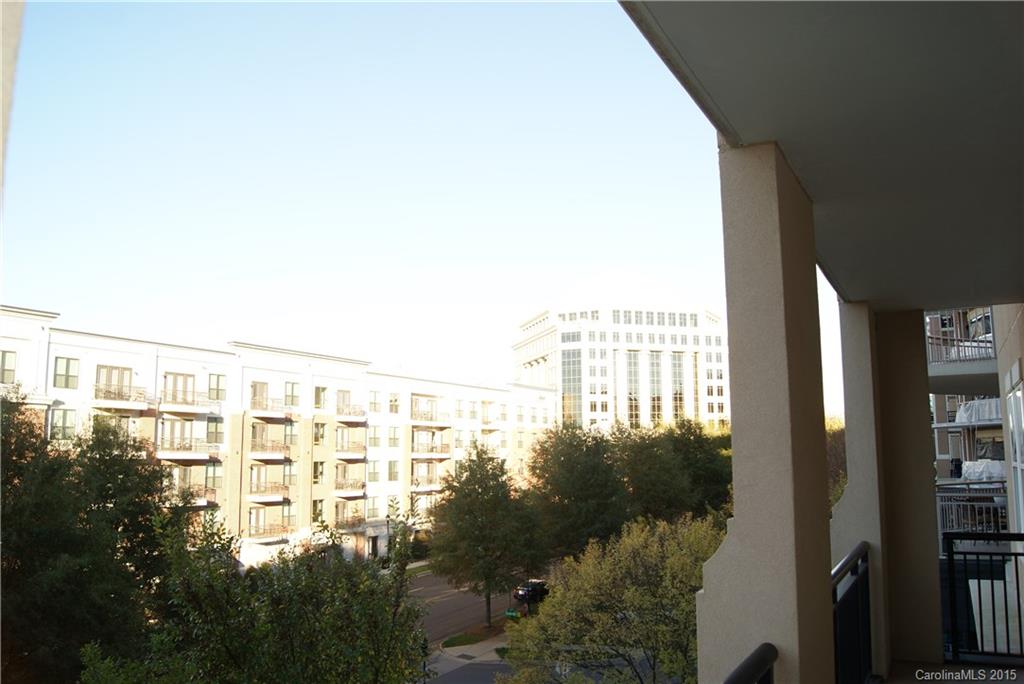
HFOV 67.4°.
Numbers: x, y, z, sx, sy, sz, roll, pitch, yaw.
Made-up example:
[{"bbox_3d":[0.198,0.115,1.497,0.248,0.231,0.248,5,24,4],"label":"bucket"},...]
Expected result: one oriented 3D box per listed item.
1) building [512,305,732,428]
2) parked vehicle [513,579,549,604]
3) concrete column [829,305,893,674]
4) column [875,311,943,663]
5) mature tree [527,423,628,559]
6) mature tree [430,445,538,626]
[{"bbox_3d":[27.820,15.609,195.475,46.000,43.500,41.000,2,-8,-14],"label":"building"},{"bbox_3d":[1.676,15.854,48.569,1.830,1.480,4.600,-5,-9,31],"label":"parked vehicle"},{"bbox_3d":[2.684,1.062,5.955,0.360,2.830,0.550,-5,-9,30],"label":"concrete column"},{"bbox_3d":[3.169,1.123,6.137,0.380,2.770,0.360,-5,-9,30],"label":"column"},{"bbox_3d":[4.273,11.210,51.738,7.000,11.400,7.000,0,-8,0],"label":"mature tree"},{"bbox_3d":[-1.496,10.458,41.643,6.000,9.800,6.000,0,-8,0],"label":"mature tree"}]

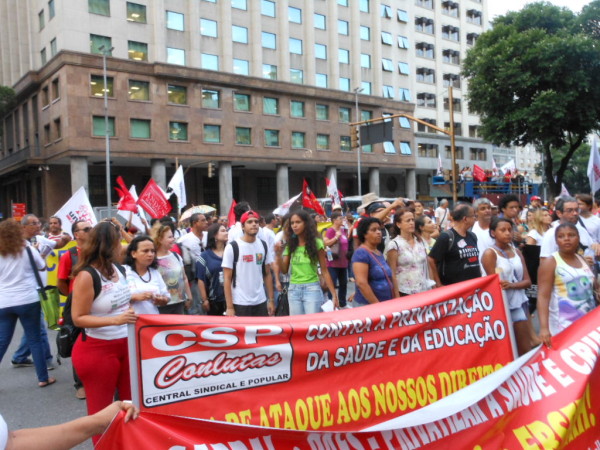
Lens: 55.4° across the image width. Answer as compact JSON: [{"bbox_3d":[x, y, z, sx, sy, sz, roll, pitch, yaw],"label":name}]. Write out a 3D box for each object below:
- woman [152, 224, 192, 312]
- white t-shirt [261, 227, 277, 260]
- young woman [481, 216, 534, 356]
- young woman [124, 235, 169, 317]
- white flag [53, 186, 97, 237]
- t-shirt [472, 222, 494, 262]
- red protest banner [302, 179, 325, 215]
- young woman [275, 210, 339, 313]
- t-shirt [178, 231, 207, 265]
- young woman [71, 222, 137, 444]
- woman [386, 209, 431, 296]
[{"bbox_3d":[-1.248,0.770,5.643,0.460,1.580,0.320,-1,3,-28],"label":"woman"},{"bbox_3d":[-0.410,0.349,7.325,0.290,0.680,0.480,0,3,-10],"label":"white t-shirt"},{"bbox_3d":[1.810,0.705,4.966,0.460,1.533,0.320,-2,1,-3],"label":"young woman"},{"bbox_3d":[-1.075,0.819,4.169,0.500,1.520,0.360,-2,2,-27],"label":"young woman"},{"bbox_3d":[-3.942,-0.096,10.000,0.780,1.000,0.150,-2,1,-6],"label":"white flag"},{"bbox_3d":[2.104,0.297,6.522,0.520,0.680,0.290,0,3,-5],"label":"t-shirt"},{"bbox_3d":[0.283,-0.597,11.985,0.500,0.760,0.220,0,3,0],"label":"red protest banner"},{"bbox_3d":[0.086,0.693,5.417,0.560,1.642,0.360,-1,1,12],"label":"young woman"},{"bbox_3d":[-1.274,0.407,6.750,0.300,0.680,0.460,-1,1,18],"label":"t-shirt"},{"bbox_3d":[-1.184,0.785,3.517,0.420,1.614,0.470,-1,1,31],"label":"young woman"},{"bbox_3d":[1.058,0.662,5.517,0.460,1.642,0.330,-2,1,-23],"label":"woman"}]

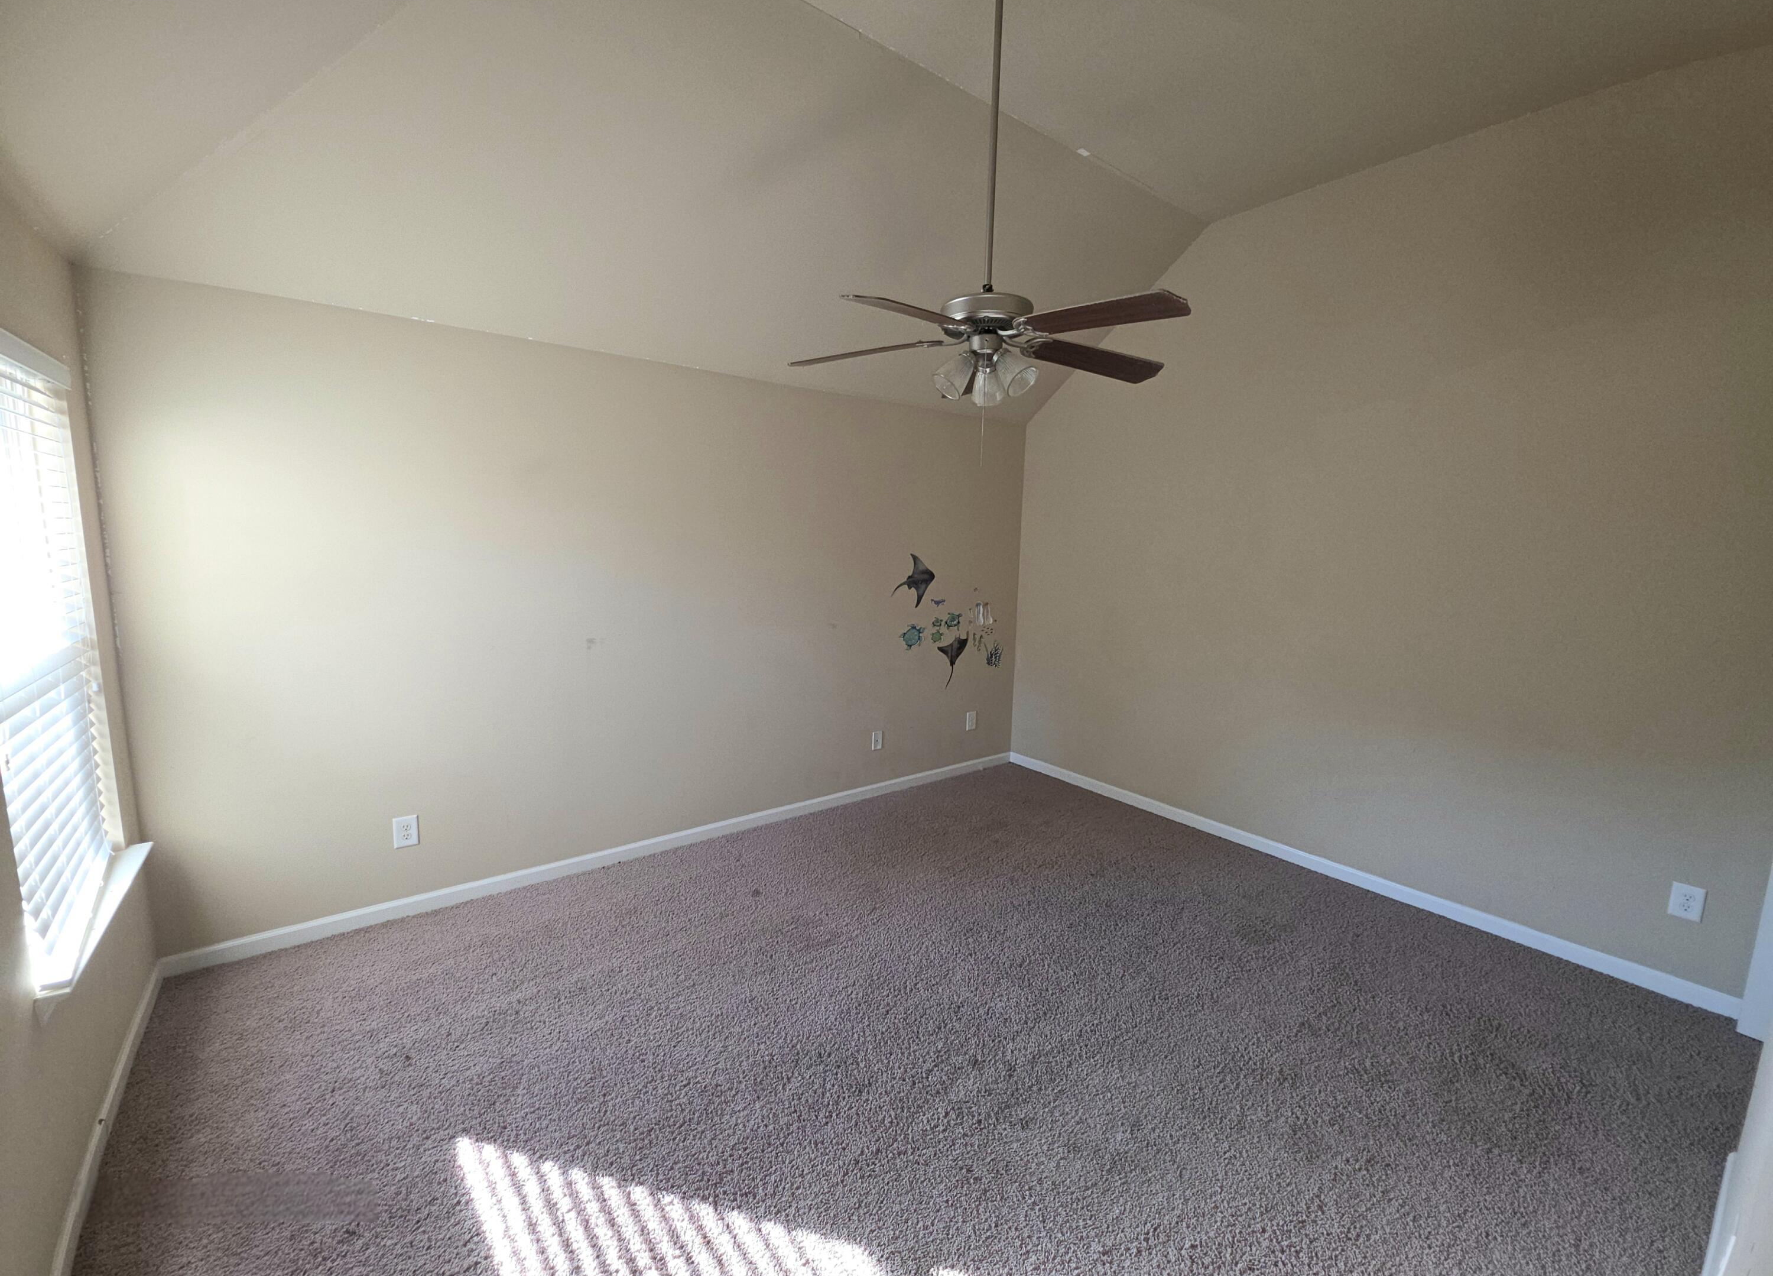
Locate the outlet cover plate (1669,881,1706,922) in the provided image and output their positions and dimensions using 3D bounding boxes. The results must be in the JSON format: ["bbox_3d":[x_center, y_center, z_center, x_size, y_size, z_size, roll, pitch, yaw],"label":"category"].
[{"bbox_3d":[2.880,0.953,2.395,0.008,0.122,0.077,-5,10,-37],"label":"outlet cover plate"}]

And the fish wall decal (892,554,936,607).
[{"bbox_3d":[0.178,-0.357,4.209,0.356,0.341,0.005,-5,10,-37],"label":"fish wall decal"}]

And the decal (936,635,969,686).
[{"bbox_3d":[0.449,0.156,4.496,0.278,0.373,0.005,-5,10,-37],"label":"decal"}]

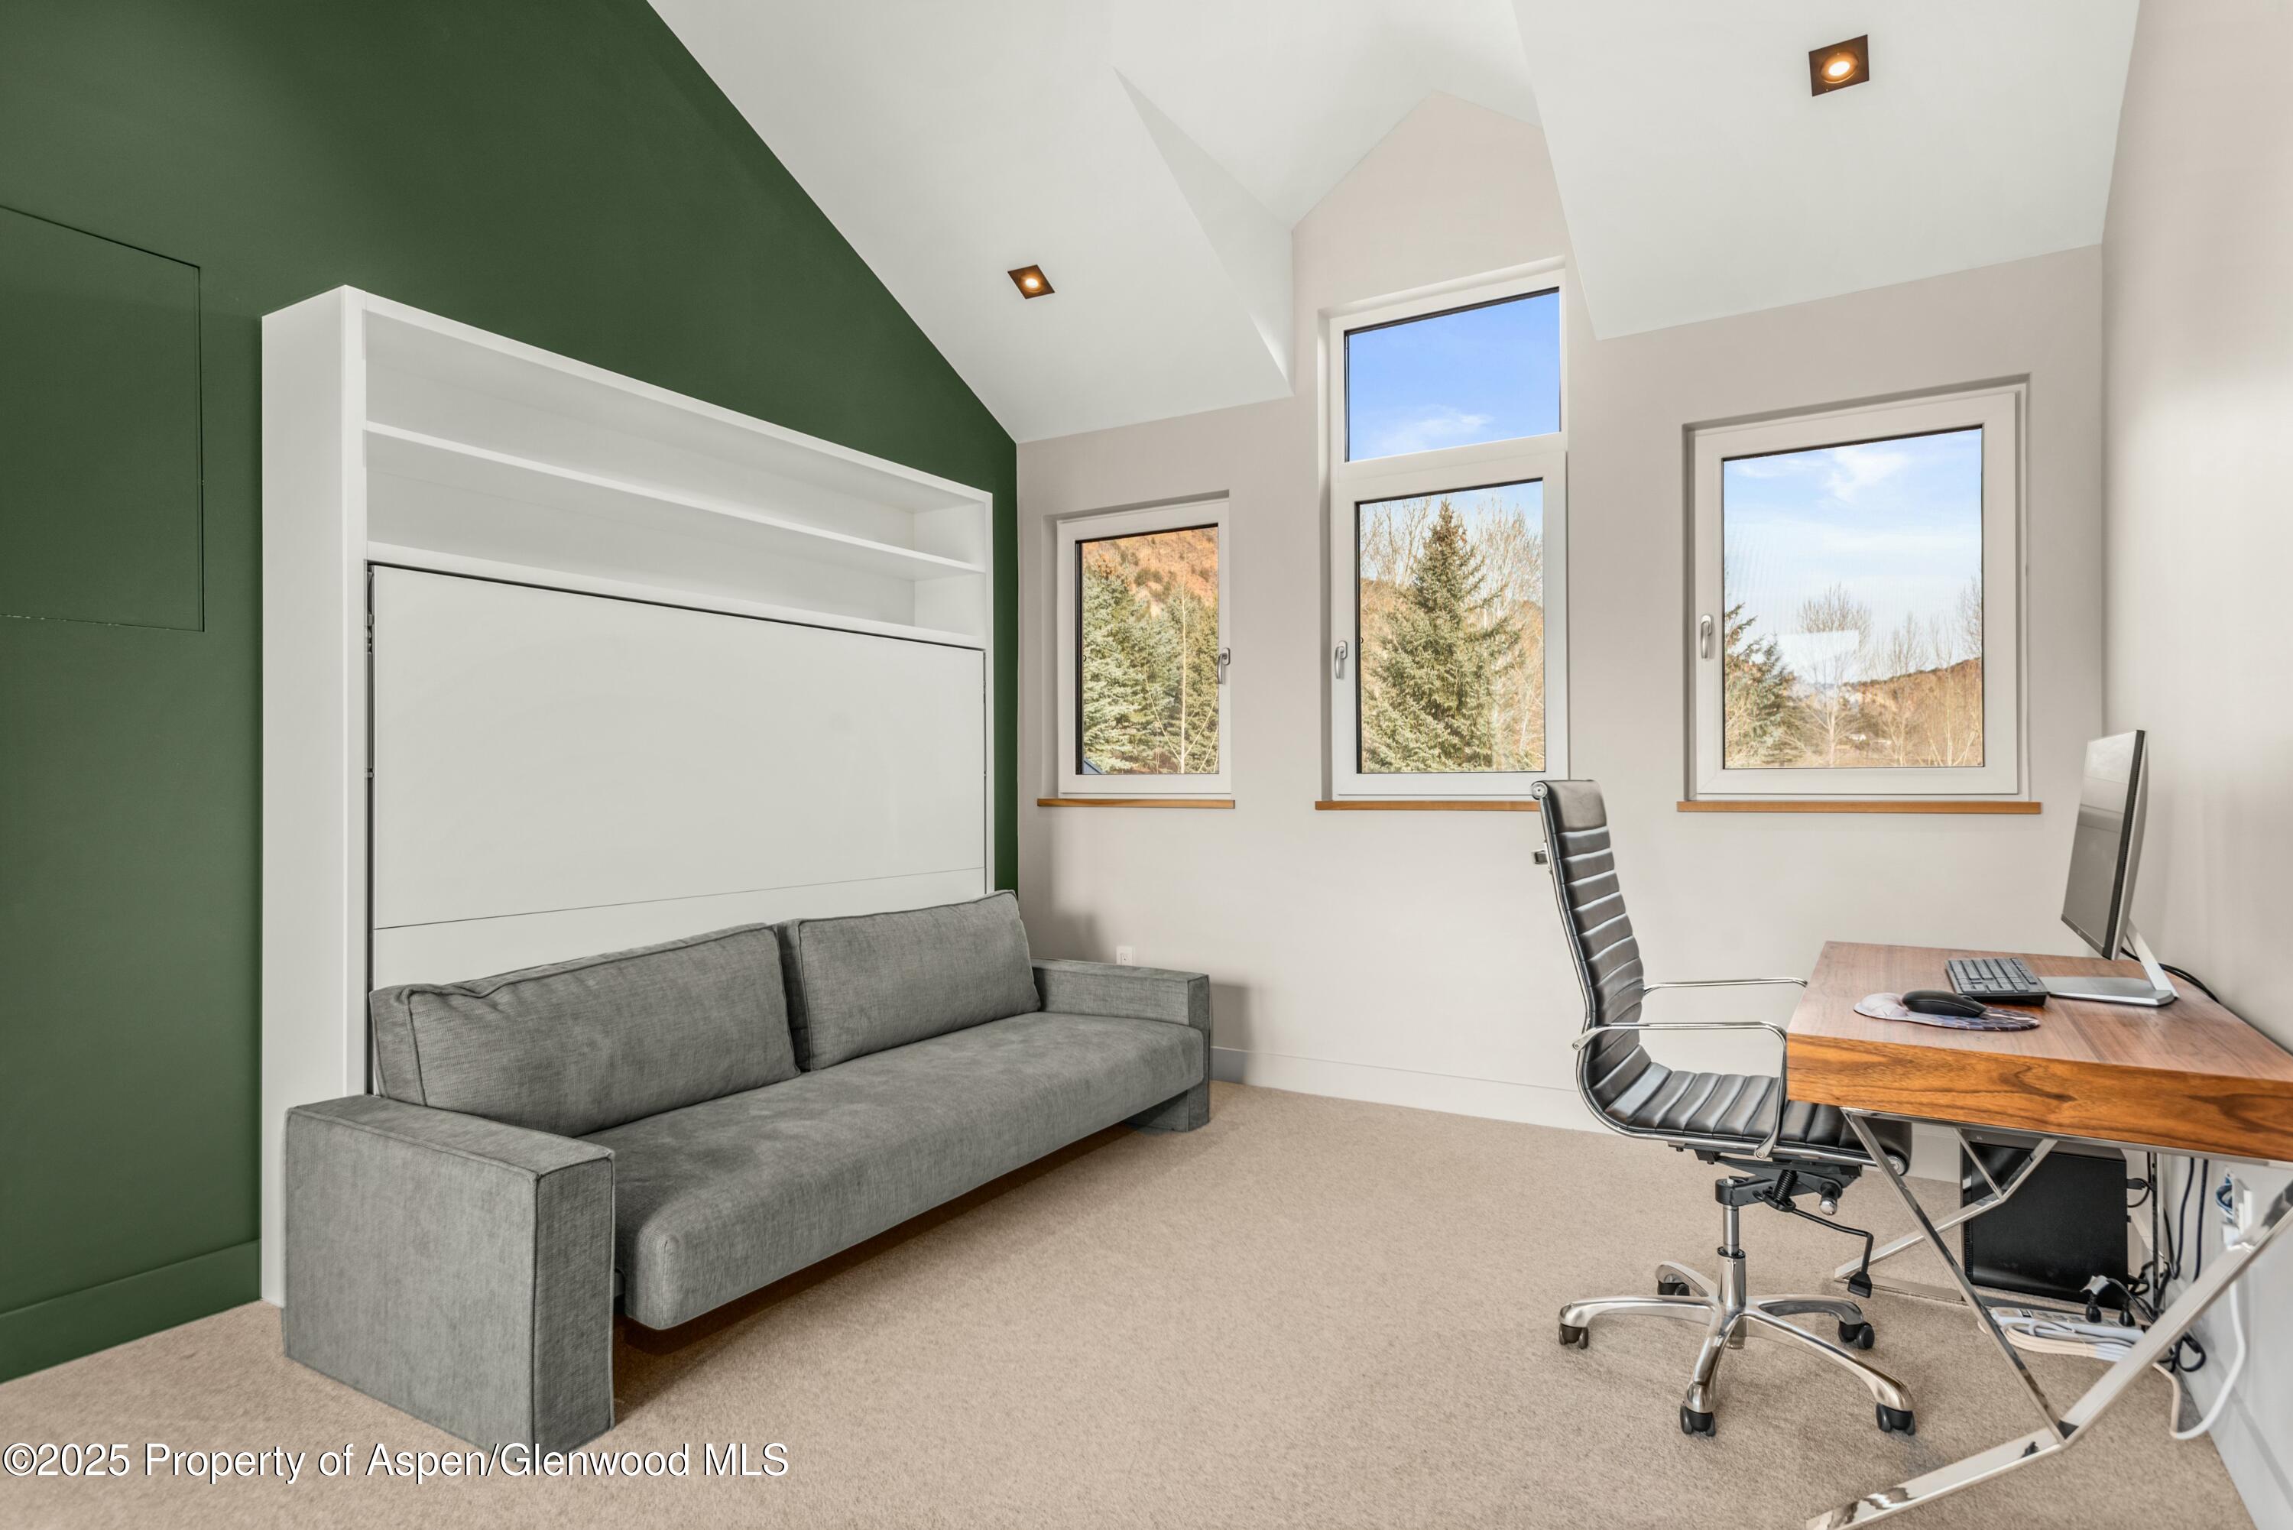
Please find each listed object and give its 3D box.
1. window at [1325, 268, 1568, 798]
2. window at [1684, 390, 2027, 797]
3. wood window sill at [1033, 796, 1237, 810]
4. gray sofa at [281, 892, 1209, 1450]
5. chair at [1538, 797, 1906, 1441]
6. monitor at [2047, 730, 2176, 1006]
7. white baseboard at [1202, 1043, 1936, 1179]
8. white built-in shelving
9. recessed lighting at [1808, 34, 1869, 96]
[{"bbox_3d":[1.028,-0.748,4.145,0.839,1.720,0.090,-1,-1,31],"label":"window"},{"bbox_3d":[2.052,-0.472,3.529,0.840,1.147,0.090,-1,-1,31],"label":"window"},{"bbox_3d":[-0.032,0.157,4.708,0.889,0.030,0.136,-1,-1,31],"label":"wood window sill"},{"bbox_3d":[-0.732,0.792,3.157,0.819,0.740,2.333,-1,-1,31],"label":"gray sofa"},{"bbox_3d":[1.110,0.587,2.321,0.593,1.119,0.644,-1,-1,31],"label":"chair"},{"bbox_3d":[1.763,0.182,2.236,0.192,0.463,0.588,-1,-1,31],"label":"monitor"},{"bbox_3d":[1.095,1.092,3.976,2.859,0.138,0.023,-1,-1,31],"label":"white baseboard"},{"bbox_3d":[-1.229,0.100,3.439,0.345,2.133,2.103,-1,-1,31],"label":"white built-in shelving"},{"bbox_3d":[1.662,-1.680,2.901,0.119,0.025,0.119,-1,-27,31],"label":"recessed lighting"}]

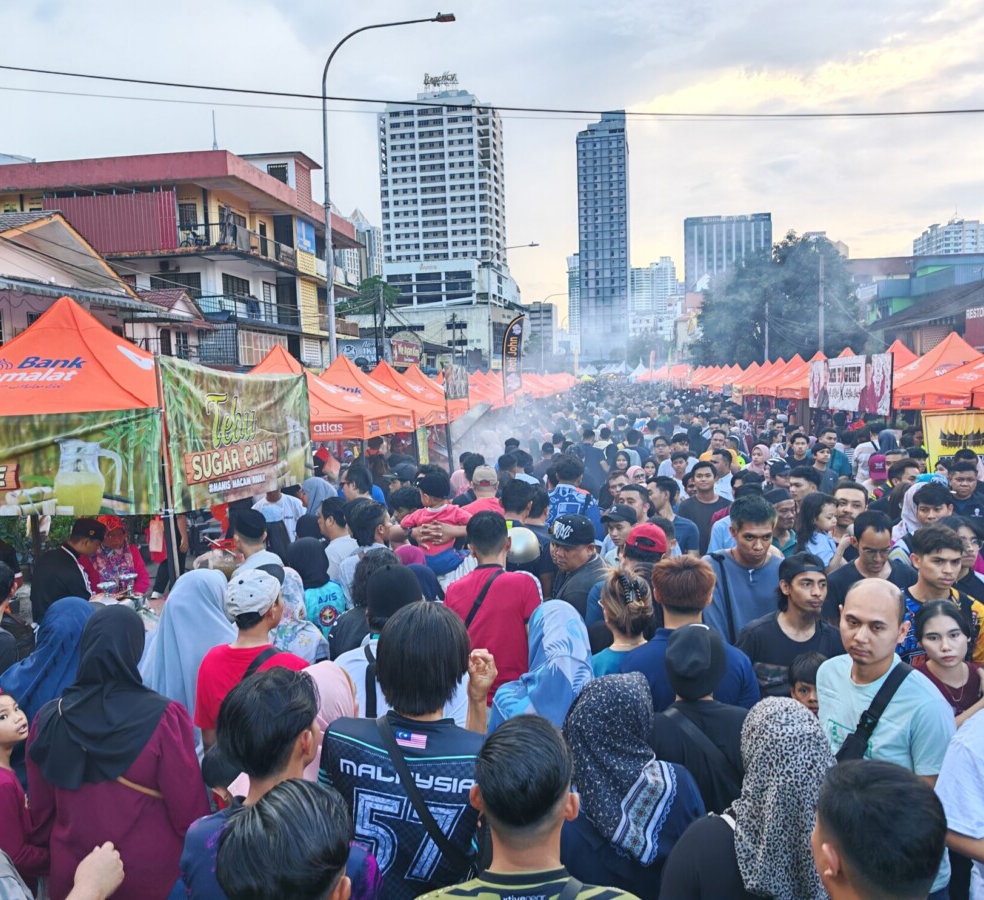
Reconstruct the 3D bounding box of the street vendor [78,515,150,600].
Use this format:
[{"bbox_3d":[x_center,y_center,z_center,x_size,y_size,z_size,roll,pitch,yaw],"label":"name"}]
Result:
[{"bbox_3d":[-2.530,1.137,5.650,0.500,1.560,0.360,-3,5,-14],"label":"street vendor"}]

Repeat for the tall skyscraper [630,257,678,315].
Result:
[{"bbox_3d":[164.994,-135.367,850.000,52.000,124.000,32.000,-1,5,10],"label":"tall skyscraper"}]

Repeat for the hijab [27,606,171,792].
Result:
[{"bbox_3d":[-1.302,0.817,2.780,0.430,0.540,0.340,-2,5,-11],"label":"hijab"}]

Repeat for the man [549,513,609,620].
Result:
[{"bbox_3d":[0.394,1.111,3.558,0.330,1.690,0.480,-6,7,-36],"label":"man"}]

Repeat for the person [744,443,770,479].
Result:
[{"bbox_3d":[2.556,0.709,7.970,0.440,1.530,0.300,2,6,34],"label":"person"}]

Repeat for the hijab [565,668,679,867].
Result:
[{"bbox_3d":[0.291,0.718,1.900,0.260,0.410,0.270,2,6,34],"label":"hijab"}]

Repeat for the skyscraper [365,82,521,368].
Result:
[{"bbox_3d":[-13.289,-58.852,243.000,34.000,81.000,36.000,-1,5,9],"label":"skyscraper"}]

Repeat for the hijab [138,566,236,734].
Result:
[{"bbox_3d":[-1.131,0.774,3.120,0.380,0.630,0.350,0,4,9],"label":"hijab"}]

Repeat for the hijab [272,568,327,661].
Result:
[{"bbox_3d":[-0.889,0.712,3.600,0.360,0.430,0.330,-2,5,-5],"label":"hijab"}]

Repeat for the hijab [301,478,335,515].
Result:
[{"bbox_3d":[-1.300,0.384,6.200,0.300,0.400,0.300,0,5,14],"label":"hijab"}]

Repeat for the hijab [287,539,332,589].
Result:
[{"bbox_3d":[-0.931,0.578,4.200,0.240,0.290,0.270,-2,5,-5],"label":"hijab"}]

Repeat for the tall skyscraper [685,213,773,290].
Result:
[{"bbox_3d":[104.515,-67.712,371.031,37.000,69.000,18.000,-1,5,9],"label":"tall skyscraper"}]

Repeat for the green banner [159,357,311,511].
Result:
[{"bbox_3d":[-1.667,-0.136,5.801,0.060,0.920,2.280,-1,3,8],"label":"green banner"}]

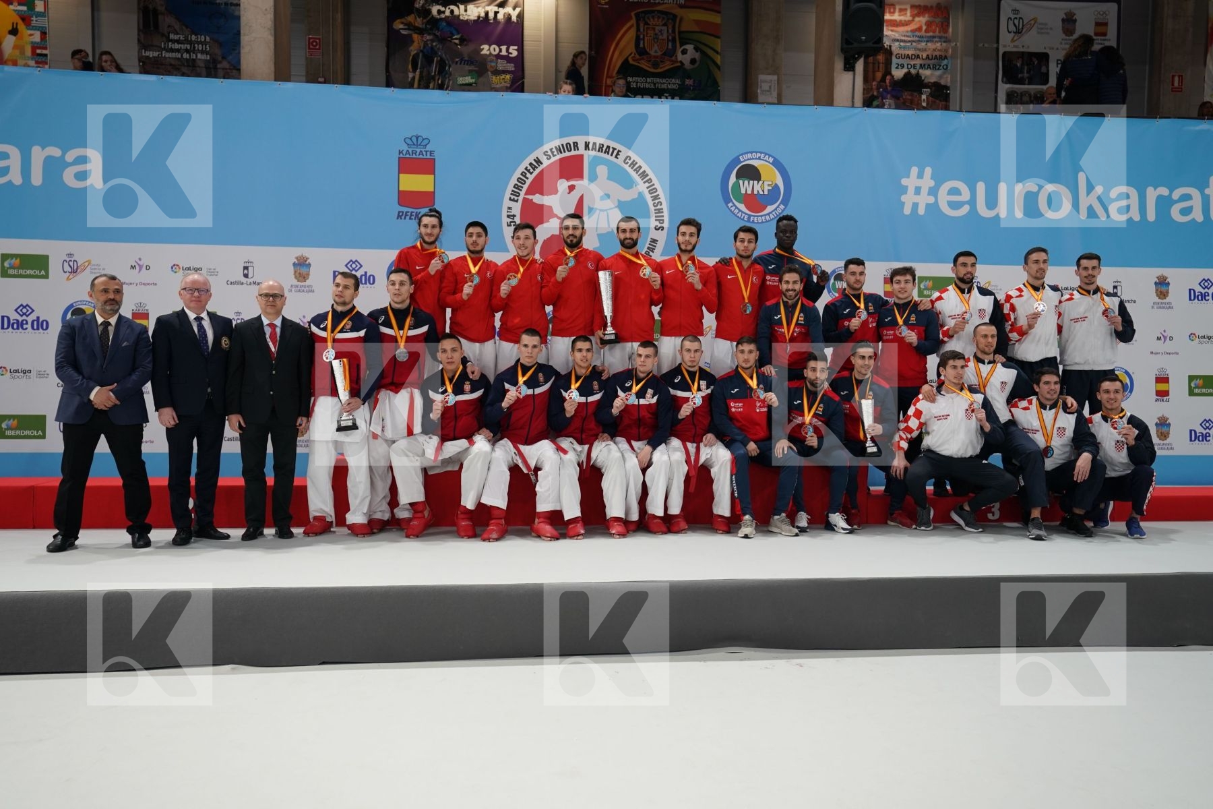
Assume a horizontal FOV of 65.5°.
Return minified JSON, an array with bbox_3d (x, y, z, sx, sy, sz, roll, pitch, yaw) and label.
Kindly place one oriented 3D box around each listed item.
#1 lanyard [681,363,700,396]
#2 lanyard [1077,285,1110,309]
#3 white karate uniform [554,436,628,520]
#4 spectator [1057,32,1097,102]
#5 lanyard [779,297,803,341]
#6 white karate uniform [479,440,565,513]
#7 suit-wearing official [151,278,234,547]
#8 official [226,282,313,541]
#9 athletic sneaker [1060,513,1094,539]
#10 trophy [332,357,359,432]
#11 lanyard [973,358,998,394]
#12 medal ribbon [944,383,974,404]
[{"bbox_3d":[0.621,-0.182,6.980,0.145,0.235,0.130,1,2,2],"label":"lanyard"},{"bbox_3d":[3.898,-0.861,7.550,0.220,0.185,0.130,2,3,20],"label":"lanyard"},{"bbox_3d":[-0.111,0.503,6.680,0.510,0.550,0.520,1,2,-3],"label":"white karate uniform"},{"bbox_3d":[6.213,-4.036,12.436,0.500,1.650,0.340,1,3,18],"label":"spectator"},{"bbox_3d":[1.420,-0.656,7.250,0.180,0.335,0.130,1,2,10],"label":"lanyard"},{"bbox_3d":[-0.594,0.483,6.680,0.590,0.510,0.530,0,2,-6],"label":"white karate uniform"},{"bbox_3d":[-2.769,0.029,6.330,0.520,1.760,0.350,0,3,-24],"label":"suit-wearing official"},{"bbox_3d":[-2.272,0.034,6.405,0.570,1.740,0.340,0,3,-16],"label":"official"},{"bbox_3d":[3.333,0.847,6.650,0.110,0.130,0.295,0,-1,-7],"label":"athletic sneaker"},{"bbox_3d":[-1.785,-0.068,6.450,0.145,0.505,0.140,-7,3,-12],"label":"trophy"},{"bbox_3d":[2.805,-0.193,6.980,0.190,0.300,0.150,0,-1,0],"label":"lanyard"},{"bbox_3d":[2.571,-0.080,6.880,0.220,0.170,0.130,1,2,6],"label":"medal ribbon"}]

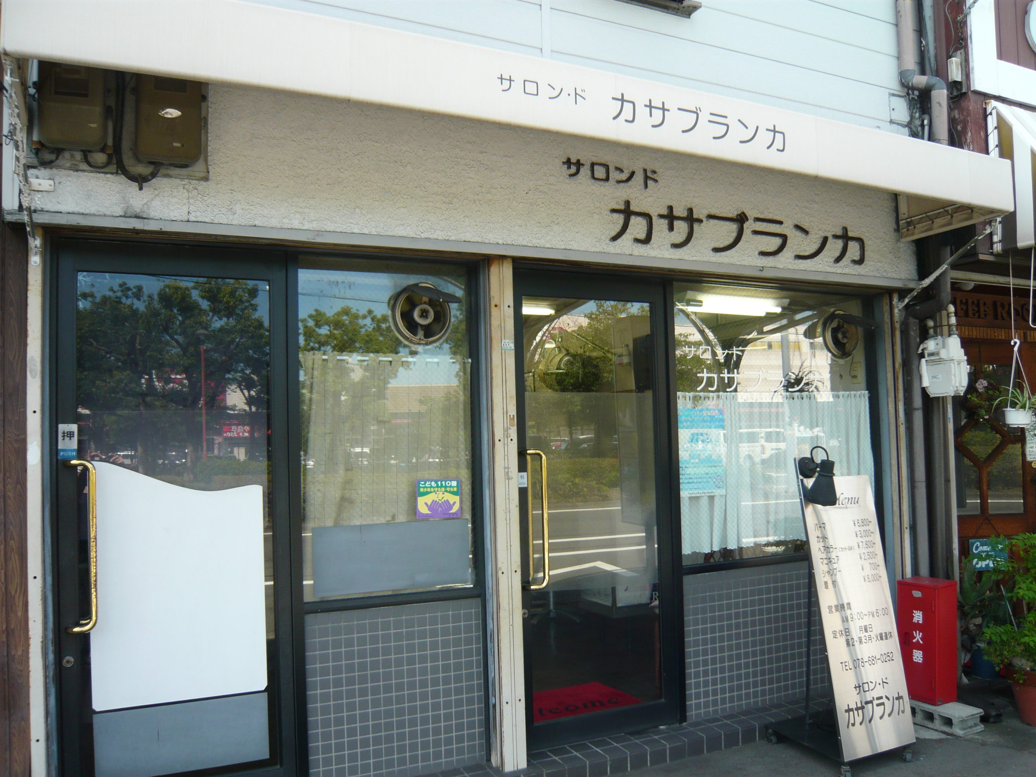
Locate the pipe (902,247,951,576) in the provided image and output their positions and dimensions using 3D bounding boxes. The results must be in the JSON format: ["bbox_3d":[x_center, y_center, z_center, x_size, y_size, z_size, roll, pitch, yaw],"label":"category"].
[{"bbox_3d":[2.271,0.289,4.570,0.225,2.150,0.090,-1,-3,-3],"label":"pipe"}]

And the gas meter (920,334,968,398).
[{"bbox_3d":[2.263,-0.125,4.450,0.145,0.315,0.190,1,-4,-37],"label":"gas meter"}]

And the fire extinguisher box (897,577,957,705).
[{"bbox_3d":[2.003,1.228,4.105,0.192,0.565,0.200,2,-3,-35],"label":"fire extinguisher box"}]

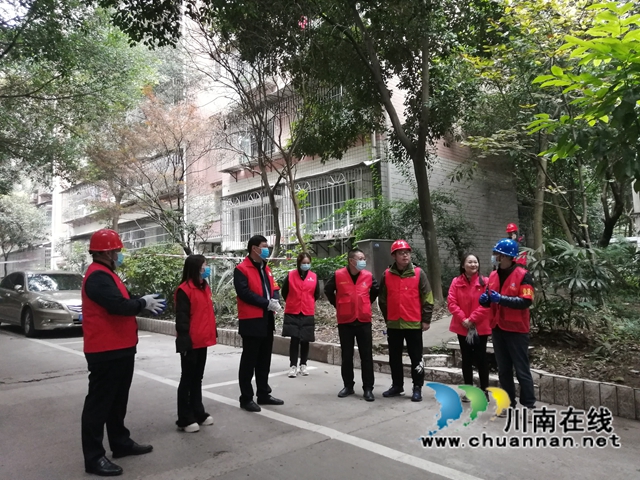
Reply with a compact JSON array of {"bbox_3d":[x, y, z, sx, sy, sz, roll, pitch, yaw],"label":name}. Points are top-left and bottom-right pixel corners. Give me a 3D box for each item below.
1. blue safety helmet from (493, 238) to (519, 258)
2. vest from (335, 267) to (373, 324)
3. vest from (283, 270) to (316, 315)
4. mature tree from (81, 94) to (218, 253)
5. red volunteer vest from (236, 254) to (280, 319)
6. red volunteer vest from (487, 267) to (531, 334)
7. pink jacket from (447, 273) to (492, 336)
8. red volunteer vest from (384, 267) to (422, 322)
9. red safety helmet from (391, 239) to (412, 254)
[{"bbox_3d":[1.877,0.088,5.050,0.280,0.180,0.220,0,-2,-5],"label":"blue safety helmet"},{"bbox_3d":[0.379,0.628,5.650,0.450,0.650,0.280,0,-2,-7],"label":"vest"},{"bbox_3d":[-0.254,0.697,6.500,0.410,0.590,0.260,0,-2,-7],"label":"vest"},{"bbox_3d":[-4.726,-1.164,14.000,3.700,5.900,3.600,0,-2,0],"label":"mature tree"},{"bbox_3d":[-0.645,0.500,5.150,0.300,0.630,0.440,-1,-2,33],"label":"red volunteer vest"},{"bbox_3d":[1.912,0.602,5.050,0.300,0.640,0.440,1,-2,-35],"label":"red volunteer vest"},{"bbox_3d":[1.638,0.704,5.450,0.500,0.680,0.320,0,-2,15],"label":"pink jacket"},{"bbox_3d":[0.937,0.611,5.600,0.440,0.620,0.290,0,-2,14],"label":"red volunteer vest"},{"bbox_3d":[0.914,0.076,5.600,0.220,0.170,0.280,1,-2,-20],"label":"red safety helmet"}]

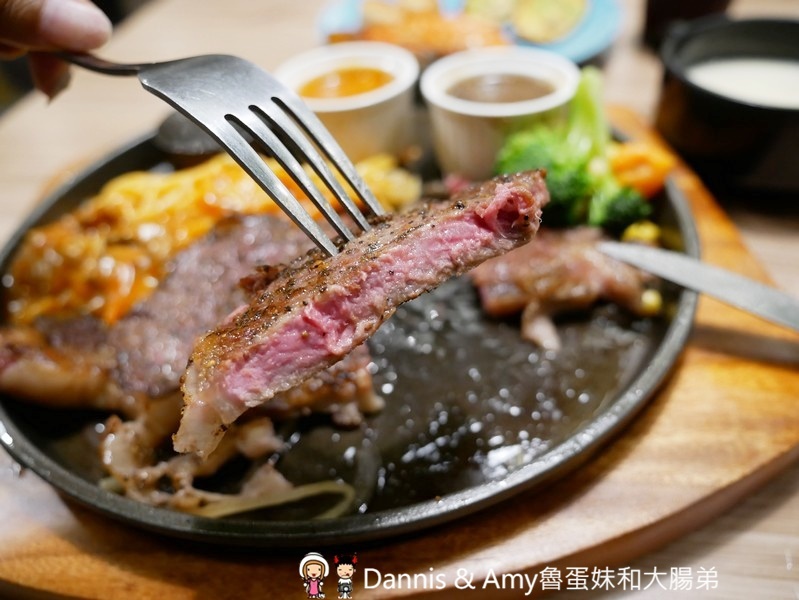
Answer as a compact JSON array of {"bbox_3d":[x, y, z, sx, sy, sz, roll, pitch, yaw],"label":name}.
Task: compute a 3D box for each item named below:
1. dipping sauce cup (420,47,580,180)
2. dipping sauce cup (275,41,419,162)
[{"bbox_3d":[0.044,-0.080,0.267,0.067,0.041,0.067,-3,43,3],"label":"dipping sauce cup"},{"bbox_3d":[-0.023,-0.088,0.283,0.067,0.041,0.067,-3,43,3],"label":"dipping sauce cup"}]

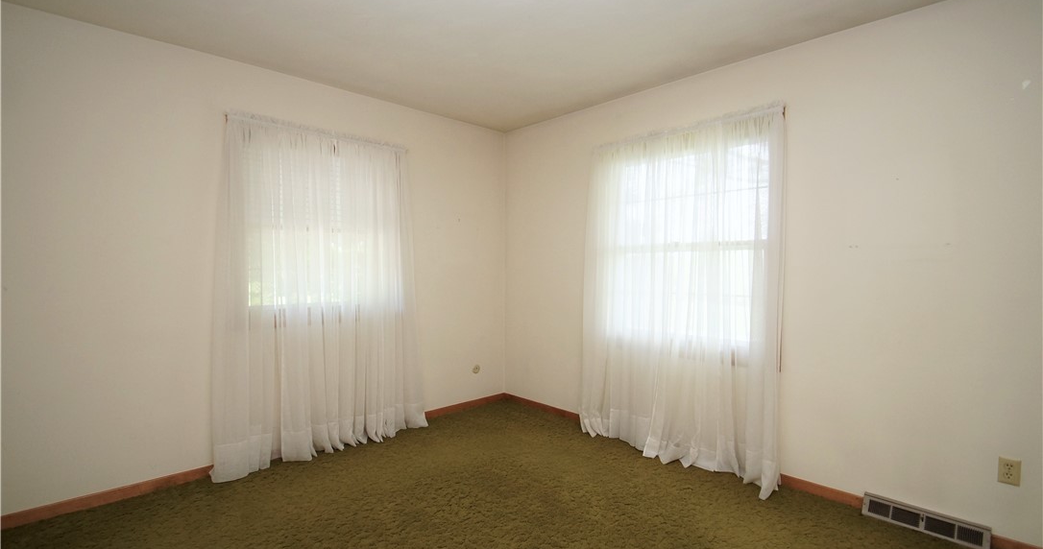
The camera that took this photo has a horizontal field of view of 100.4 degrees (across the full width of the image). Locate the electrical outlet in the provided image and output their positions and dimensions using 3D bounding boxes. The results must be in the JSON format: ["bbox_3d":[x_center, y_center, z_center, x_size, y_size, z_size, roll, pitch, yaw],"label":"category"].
[{"bbox_3d":[2.088,0.846,1.857,0.070,0.114,0.009,1,2,45],"label":"electrical outlet"}]

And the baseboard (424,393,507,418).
[{"bbox_3d":[-0.459,1.129,3.730,0.840,0.065,0.015,-1,2,-44],"label":"baseboard"}]

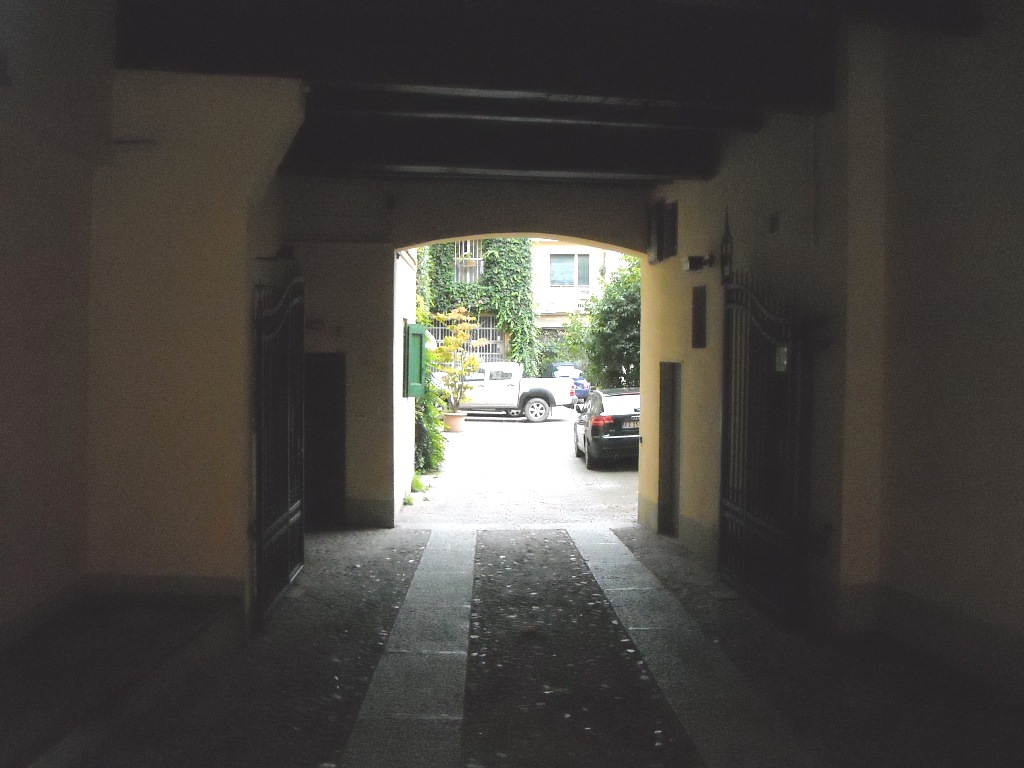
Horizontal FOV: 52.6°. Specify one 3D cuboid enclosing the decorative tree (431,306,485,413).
[{"bbox_3d":[-1.430,-0.640,27.200,1.420,2.780,1.350,1,1,0],"label":"decorative tree"}]

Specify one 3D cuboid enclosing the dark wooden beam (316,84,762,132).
[{"bbox_3d":[0.160,-2.180,8.150,3.750,0.270,0.250,0,1,-7],"label":"dark wooden beam"}]

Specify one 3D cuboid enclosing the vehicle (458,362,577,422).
[{"bbox_3d":[-0.600,0.250,31.800,5.150,1.800,1.820,1,1,0],"label":"vehicle"}]

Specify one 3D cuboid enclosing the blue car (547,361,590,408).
[{"bbox_3d":[1.870,0.120,37.900,1.700,1.620,4.000,0,1,-2],"label":"blue car"}]

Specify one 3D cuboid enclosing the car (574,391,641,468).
[{"bbox_3d":[2.150,0.780,19.650,1.780,1.430,4.380,1,1,0],"label":"car"}]

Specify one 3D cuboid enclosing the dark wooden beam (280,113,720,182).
[{"bbox_3d":[-0.130,-2.150,9.530,4.150,0.450,0.280,0,1,-6],"label":"dark wooden beam"}]

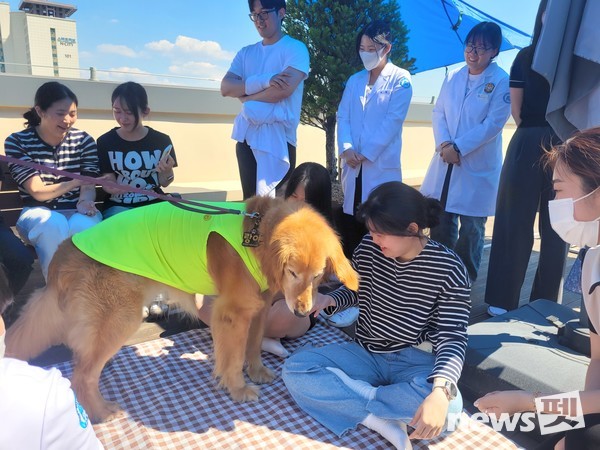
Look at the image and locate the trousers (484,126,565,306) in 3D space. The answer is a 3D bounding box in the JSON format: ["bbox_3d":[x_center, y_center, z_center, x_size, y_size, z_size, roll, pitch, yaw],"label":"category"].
[{"bbox_3d":[1.228,-0.037,2.455,0.410,0.980,0.280,5,12,24],"label":"trousers"}]

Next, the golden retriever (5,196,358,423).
[{"bbox_3d":[-0.413,0.287,1.640,1.170,0.730,0.370,-2,11,-11],"label":"golden retriever"}]

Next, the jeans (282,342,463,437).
[{"bbox_3d":[0.271,0.521,1.683,0.630,0.260,0.520,2,11,11],"label":"jeans"}]

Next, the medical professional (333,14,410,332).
[{"bbox_3d":[0.449,-0.368,2.719,0.460,1.620,0.330,7,13,35],"label":"medical professional"}]

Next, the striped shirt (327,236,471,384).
[{"bbox_3d":[0.373,0.285,1.691,0.510,0.470,0.380,3,11,19],"label":"striped shirt"}]

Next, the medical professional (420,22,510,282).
[{"bbox_3d":[1.033,-0.395,2.796,0.490,1.640,0.330,8,14,39],"label":"medical professional"}]

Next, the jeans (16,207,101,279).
[{"bbox_3d":[-1.216,0.179,2.270,0.400,0.570,0.570,-8,13,-36],"label":"jeans"}]

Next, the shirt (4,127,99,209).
[{"bbox_3d":[-1.305,-0.287,2.367,0.460,0.450,0.280,-8,13,-36],"label":"shirt"}]

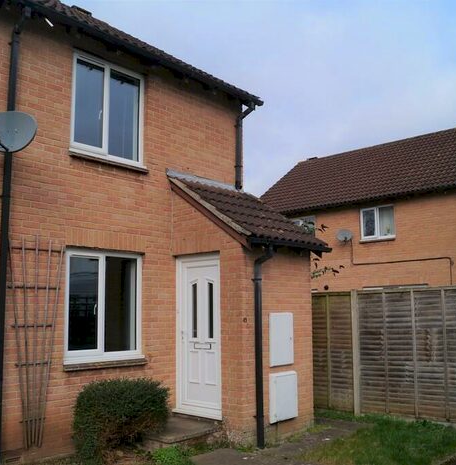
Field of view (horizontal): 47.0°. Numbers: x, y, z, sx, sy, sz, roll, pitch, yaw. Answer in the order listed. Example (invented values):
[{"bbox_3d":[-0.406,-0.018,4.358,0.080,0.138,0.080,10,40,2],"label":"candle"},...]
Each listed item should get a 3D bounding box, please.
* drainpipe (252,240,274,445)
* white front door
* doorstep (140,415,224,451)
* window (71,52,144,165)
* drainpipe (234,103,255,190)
[{"bbox_3d":[0.461,1.345,6.280,0.270,2.410,0.085,-7,-10,43],"label":"drainpipe"},{"bbox_3d":[-0.394,1.339,6.879,0.880,2.060,0.090,-7,-10,43],"label":"white front door"},{"bbox_3d":[-0.656,2.425,6.261,1.000,0.190,0.950,-7,-10,43],"label":"doorstep"},{"bbox_3d":[-1.511,-1.562,6.763,0.090,1.300,1.100,-7,-10,43],"label":"window"},{"bbox_3d":[0.277,-1.385,8.346,0.310,1.420,0.085,-7,-10,43],"label":"drainpipe"}]

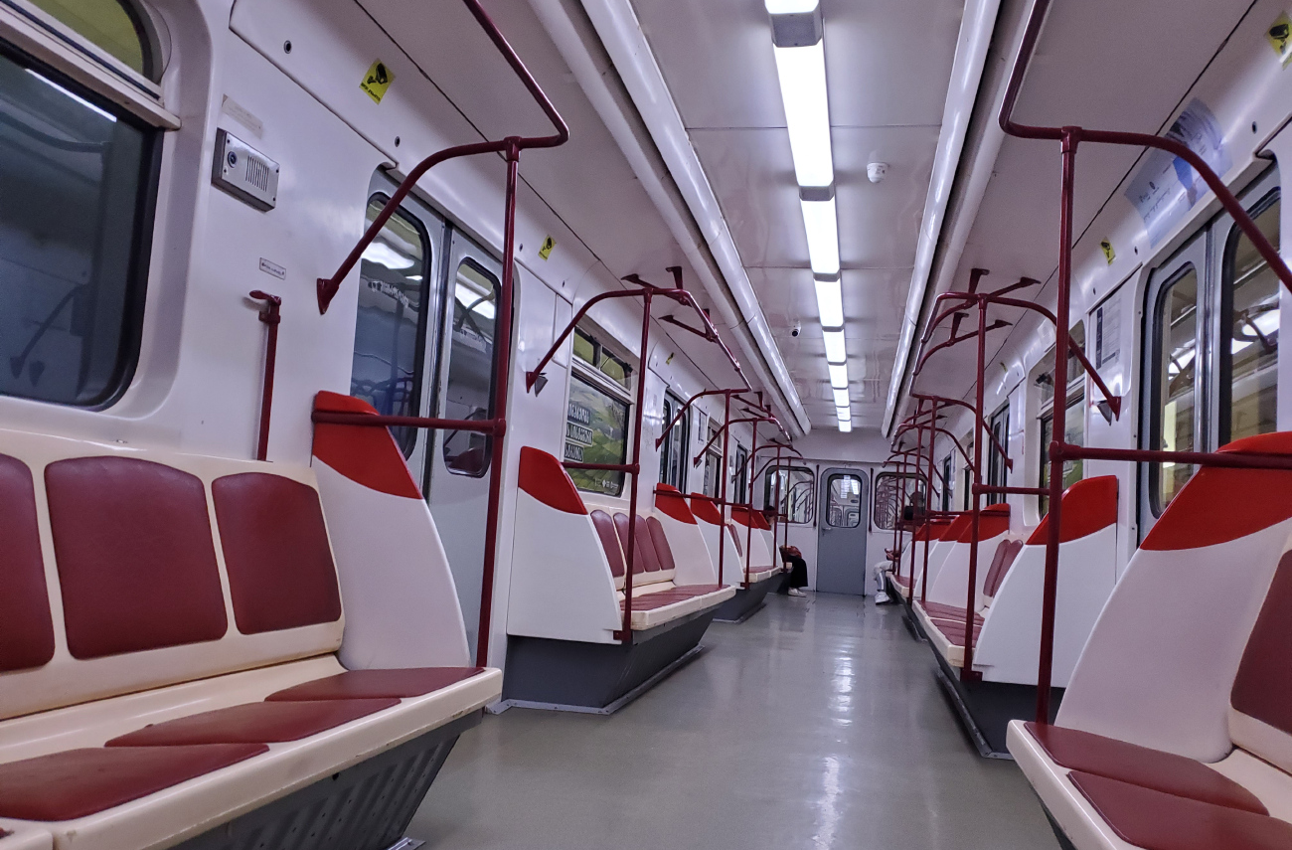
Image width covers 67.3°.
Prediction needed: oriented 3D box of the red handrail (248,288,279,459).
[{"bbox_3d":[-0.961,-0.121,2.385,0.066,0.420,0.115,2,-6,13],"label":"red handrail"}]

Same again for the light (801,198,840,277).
[{"bbox_3d":[0.904,-0.967,4.966,0.152,0.060,1.220,2,-6,13],"label":"light"}]

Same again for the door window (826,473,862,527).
[{"bbox_3d":[2.807,1.077,13.737,0.485,0.760,0.040,2,-6,13],"label":"door window"}]

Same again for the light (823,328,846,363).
[{"bbox_3d":[1.512,-0.642,7.711,0.152,0.060,1.220,2,-6,13],"label":"light"}]

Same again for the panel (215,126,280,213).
[{"bbox_3d":[-0.969,-0.613,2.365,0.033,0.130,0.212,2,-6,13],"label":"panel"}]

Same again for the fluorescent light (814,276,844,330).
[{"bbox_3d":[1.207,-0.805,6.334,0.152,0.060,1.220,2,-6,13],"label":"fluorescent light"}]

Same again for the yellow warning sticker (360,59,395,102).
[{"bbox_3d":[-0.790,-1.015,2.870,0.005,0.103,0.112,29,0,14],"label":"yellow warning sticker"}]

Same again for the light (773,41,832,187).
[{"bbox_3d":[0.601,-1.129,3.597,0.152,0.060,1.220,2,-6,13],"label":"light"}]

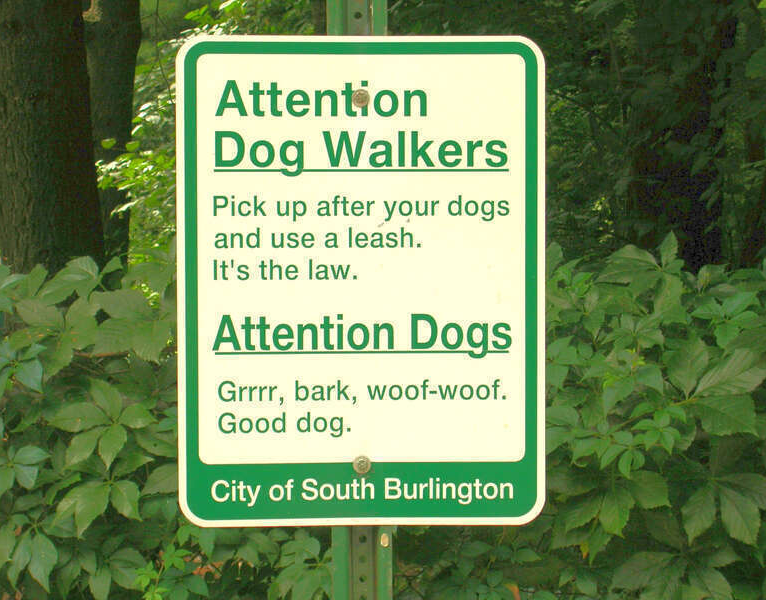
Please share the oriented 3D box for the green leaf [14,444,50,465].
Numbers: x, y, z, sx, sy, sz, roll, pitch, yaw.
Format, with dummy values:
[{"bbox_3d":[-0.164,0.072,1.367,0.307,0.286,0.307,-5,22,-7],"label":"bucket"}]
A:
[{"bbox_3d":[-0.525,0.232,2.830,0.054,0.010,0.036,-10,48,-18],"label":"green leaf"}]

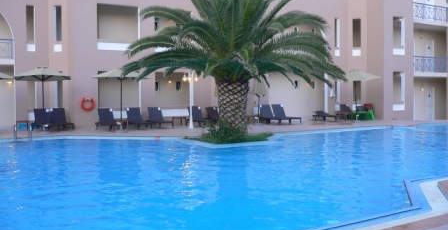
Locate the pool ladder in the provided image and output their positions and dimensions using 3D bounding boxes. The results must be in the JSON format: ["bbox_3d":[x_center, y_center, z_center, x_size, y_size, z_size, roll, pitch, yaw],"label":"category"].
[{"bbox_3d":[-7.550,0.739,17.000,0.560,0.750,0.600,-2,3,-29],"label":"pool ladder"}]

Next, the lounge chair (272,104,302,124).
[{"bbox_3d":[2.922,-0.056,21.784,0.680,0.930,1.900,-2,2,-29],"label":"lounge chair"}]

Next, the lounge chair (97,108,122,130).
[{"bbox_3d":[-4.886,0.199,19.384,0.680,0.930,1.900,-2,2,-29],"label":"lounge chair"}]

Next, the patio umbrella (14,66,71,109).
[{"bbox_3d":[-7.401,-0.612,18.553,2.400,2.680,2.400,0,2,0],"label":"patio umbrella"}]

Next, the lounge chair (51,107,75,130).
[{"bbox_3d":[-7.020,0.203,19.484,0.680,0.930,1.900,-2,2,-29],"label":"lounge chair"}]

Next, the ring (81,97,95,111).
[{"bbox_3d":[-6.705,-0.517,22.300,0.710,0.710,0.110,-2,3,-29],"label":"ring"}]

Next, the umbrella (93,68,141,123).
[{"bbox_3d":[-4.264,-0.617,18.754,2.400,2.630,2.400,0,2,0],"label":"umbrella"}]

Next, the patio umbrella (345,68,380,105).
[{"bbox_3d":[6.837,-1.044,23.454,2.500,2.650,2.500,0,2,0],"label":"patio umbrella"}]

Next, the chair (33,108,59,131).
[{"bbox_3d":[-7.627,0.208,19.384,0.680,0.930,1.900,-2,2,-29],"label":"chair"}]

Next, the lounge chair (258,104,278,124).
[{"bbox_3d":[2.388,-0.060,21.784,0.680,0.930,1.900,-2,2,-29],"label":"lounge chair"}]

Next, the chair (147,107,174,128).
[{"bbox_3d":[-3.160,0.107,21.980,0.670,0.980,1.950,-2,3,-29],"label":"chair"}]

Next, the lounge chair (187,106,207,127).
[{"bbox_3d":[-1.220,0.060,22.970,0.670,0.980,1.950,-2,3,-29],"label":"lounge chair"}]

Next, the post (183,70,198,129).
[{"bbox_3d":[-1.461,-0.656,20.056,0.700,2.530,0.650,0,2,0],"label":"post"}]

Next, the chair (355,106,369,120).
[{"bbox_3d":[8.350,-0.100,27.000,0.670,0.860,1.750,-1,2,-10],"label":"chair"}]

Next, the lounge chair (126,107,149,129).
[{"bbox_3d":[-3.775,0.156,20.084,0.680,0.930,1.900,-2,2,-29],"label":"lounge chair"}]

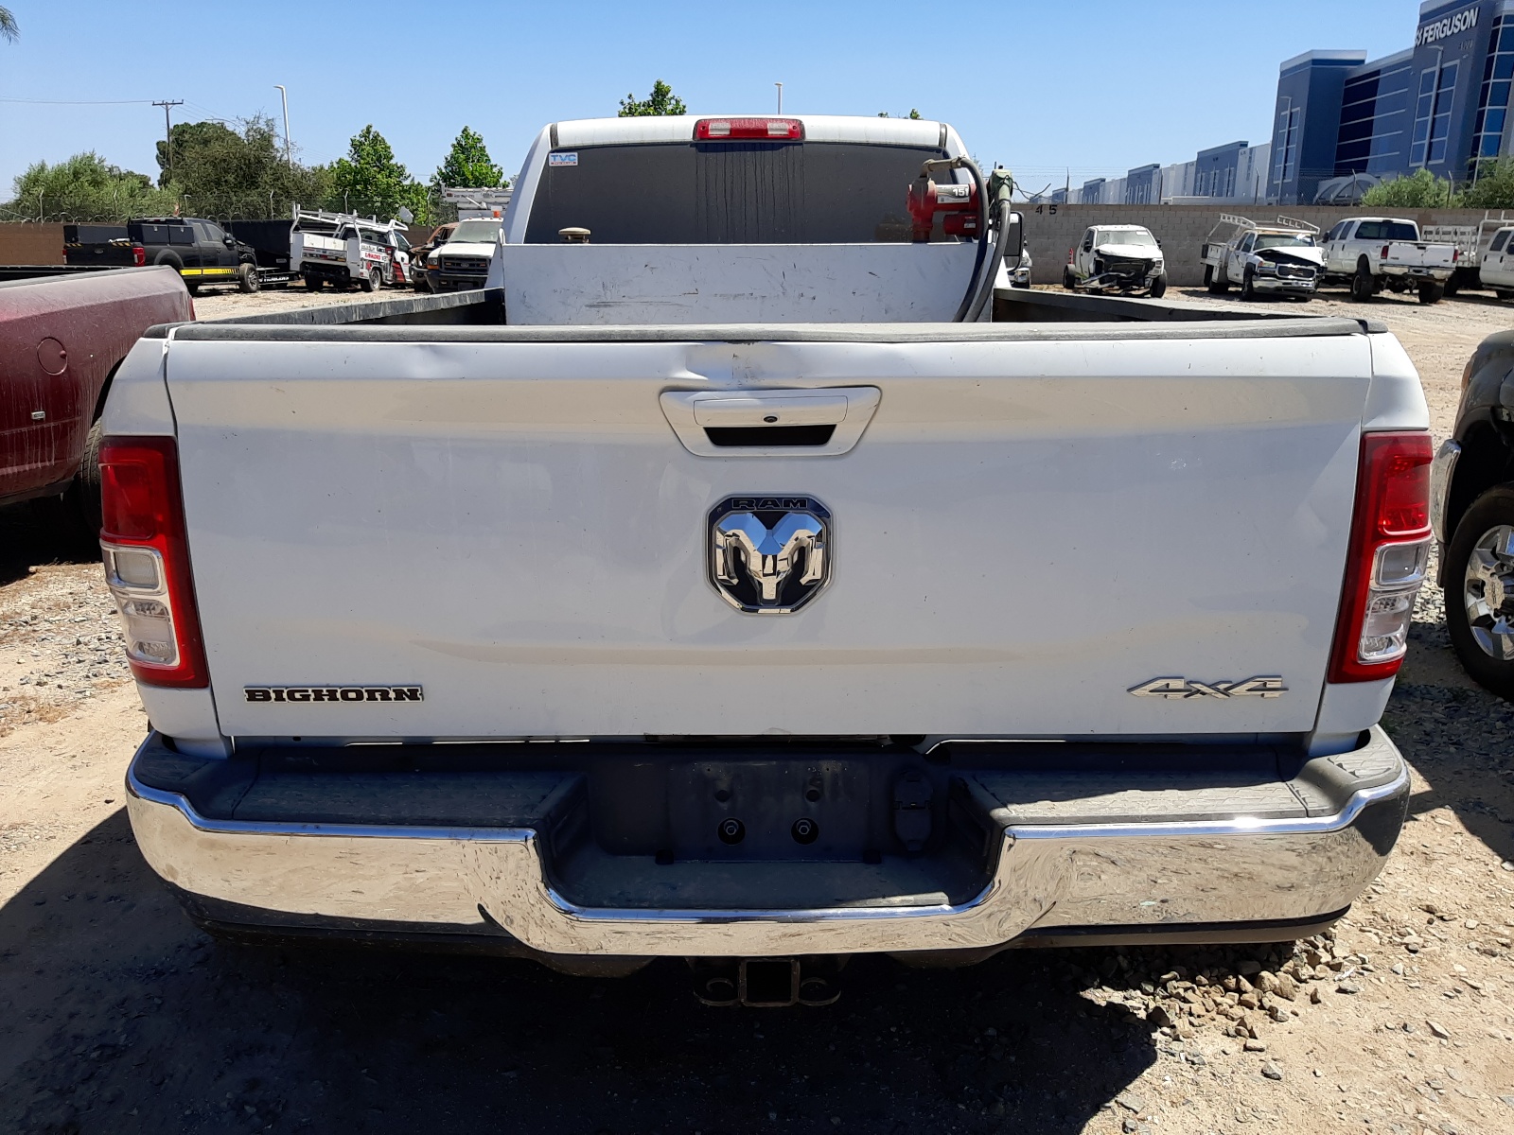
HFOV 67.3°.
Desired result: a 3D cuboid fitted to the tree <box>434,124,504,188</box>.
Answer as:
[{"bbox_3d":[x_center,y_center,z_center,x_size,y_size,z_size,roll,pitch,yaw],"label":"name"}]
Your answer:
[{"bbox_3d":[-14.204,-18.515,57.099,3.900,6.863,3.900,0,16,0],"label":"tree"}]

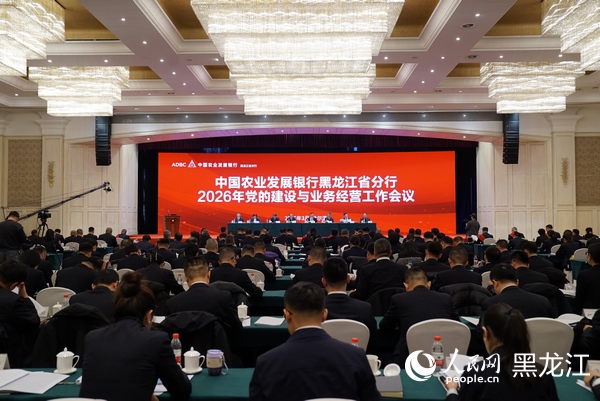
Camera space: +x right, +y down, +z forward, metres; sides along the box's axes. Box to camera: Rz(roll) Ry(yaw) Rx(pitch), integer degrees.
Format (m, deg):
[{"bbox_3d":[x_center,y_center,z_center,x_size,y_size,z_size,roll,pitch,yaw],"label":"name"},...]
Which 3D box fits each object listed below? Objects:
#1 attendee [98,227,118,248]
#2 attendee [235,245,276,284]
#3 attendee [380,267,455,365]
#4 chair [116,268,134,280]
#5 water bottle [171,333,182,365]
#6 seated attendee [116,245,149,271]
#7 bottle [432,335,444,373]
[{"bbox_3d":[-5.965,1.499,17.100,0.520,1.290,0.750,0,-2,1],"label":"attendee"},{"bbox_3d":[-0.661,1.193,7.500,0.520,1.240,0.780,0,-2,1],"label":"attendee"},{"bbox_3d":[0.803,1.056,3.780,0.520,1.200,0.780,0,-2,1],"label":"attendee"},{"bbox_3d":[-2.231,1.349,7.420,0.450,0.920,0.560,0,-2,1],"label":"chair"},{"bbox_3d":[-0.636,0.785,2.840,0.060,0.187,0.060,0,-2,1],"label":"water bottle"},{"bbox_3d":[-2.115,1.162,6.950,0.480,1.220,0.720,0,-2,6],"label":"seated attendee"},{"bbox_3d":[0.755,0.838,2.994,0.064,0.200,0.064,0,-2,0],"label":"bottle"}]

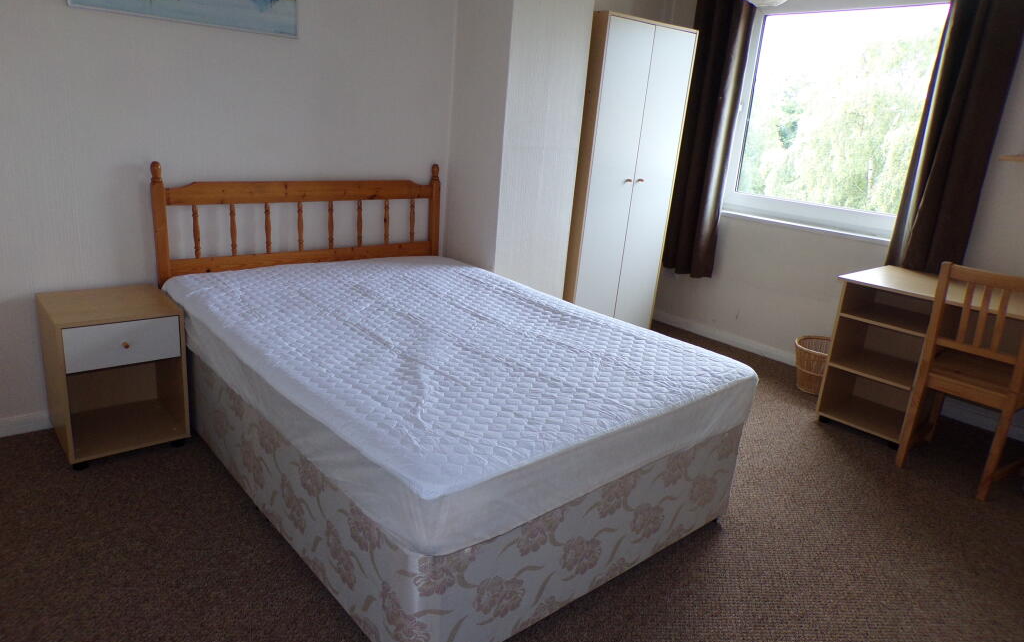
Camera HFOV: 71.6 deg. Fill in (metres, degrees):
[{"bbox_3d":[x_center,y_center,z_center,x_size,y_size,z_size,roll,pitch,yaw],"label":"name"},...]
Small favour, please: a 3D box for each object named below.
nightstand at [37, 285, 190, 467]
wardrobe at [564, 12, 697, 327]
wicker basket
[{"bbox_3d":[-1.509,0.200,2.698,0.402,0.540,0.440,-10,22,-40],"label":"nightstand"},{"bbox_3d":[0.536,-0.773,4.238,0.765,1.860,0.500,-10,22,-40],"label":"wardrobe"},{"bbox_3d":[1.719,0.258,3.943,0.320,0.260,0.320,-10,22,-40],"label":"wicker basket"}]

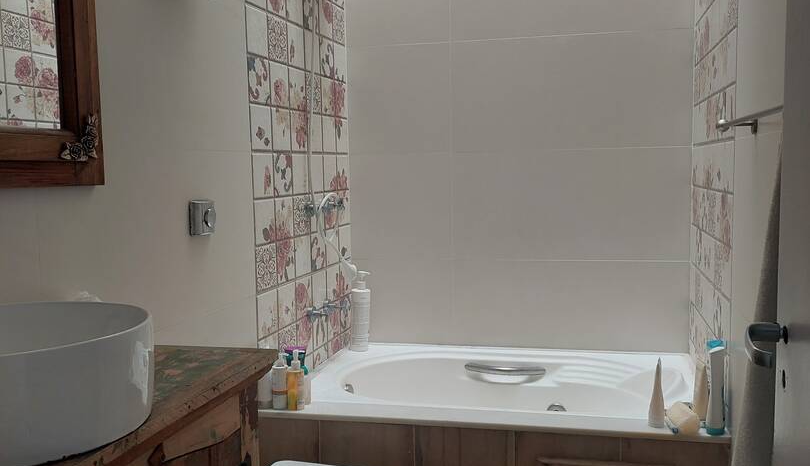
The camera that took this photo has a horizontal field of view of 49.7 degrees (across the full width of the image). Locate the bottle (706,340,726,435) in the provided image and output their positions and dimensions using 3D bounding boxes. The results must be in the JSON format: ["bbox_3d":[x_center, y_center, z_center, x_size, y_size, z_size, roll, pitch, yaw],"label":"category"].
[{"bbox_3d":[0.839,0.415,2.354,0.054,0.250,0.046,1,5,18],"label":"bottle"}]

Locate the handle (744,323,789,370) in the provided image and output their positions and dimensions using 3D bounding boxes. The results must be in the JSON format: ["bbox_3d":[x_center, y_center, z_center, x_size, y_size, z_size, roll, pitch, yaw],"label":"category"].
[{"bbox_3d":[0.520,0.156,1.238,0.060,0.035,0.110,0,5,13],"label":"handle"}]

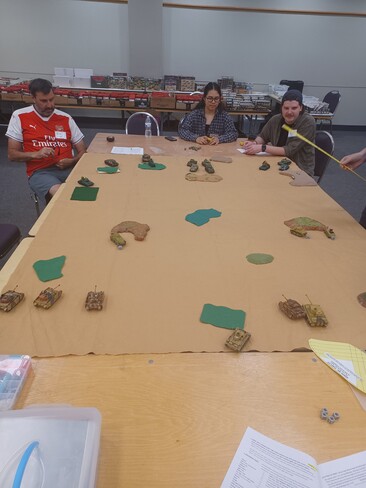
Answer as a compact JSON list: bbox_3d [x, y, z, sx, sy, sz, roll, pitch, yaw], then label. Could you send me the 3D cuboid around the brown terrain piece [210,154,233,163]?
[{"bbox_3d":[0.342,-0.746,3.106,0.200,0.013,0.130,7,30,8],"label":"brown terrain piece"}]

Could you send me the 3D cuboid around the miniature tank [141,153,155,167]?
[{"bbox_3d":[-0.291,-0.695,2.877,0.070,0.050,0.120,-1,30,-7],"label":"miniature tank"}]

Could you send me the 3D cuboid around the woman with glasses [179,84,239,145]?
[{"bbox_3d":[0.248,-1.008,3.729,0.570,1.265,0.650,2,30,-1],"label":"woman with glasses"}]

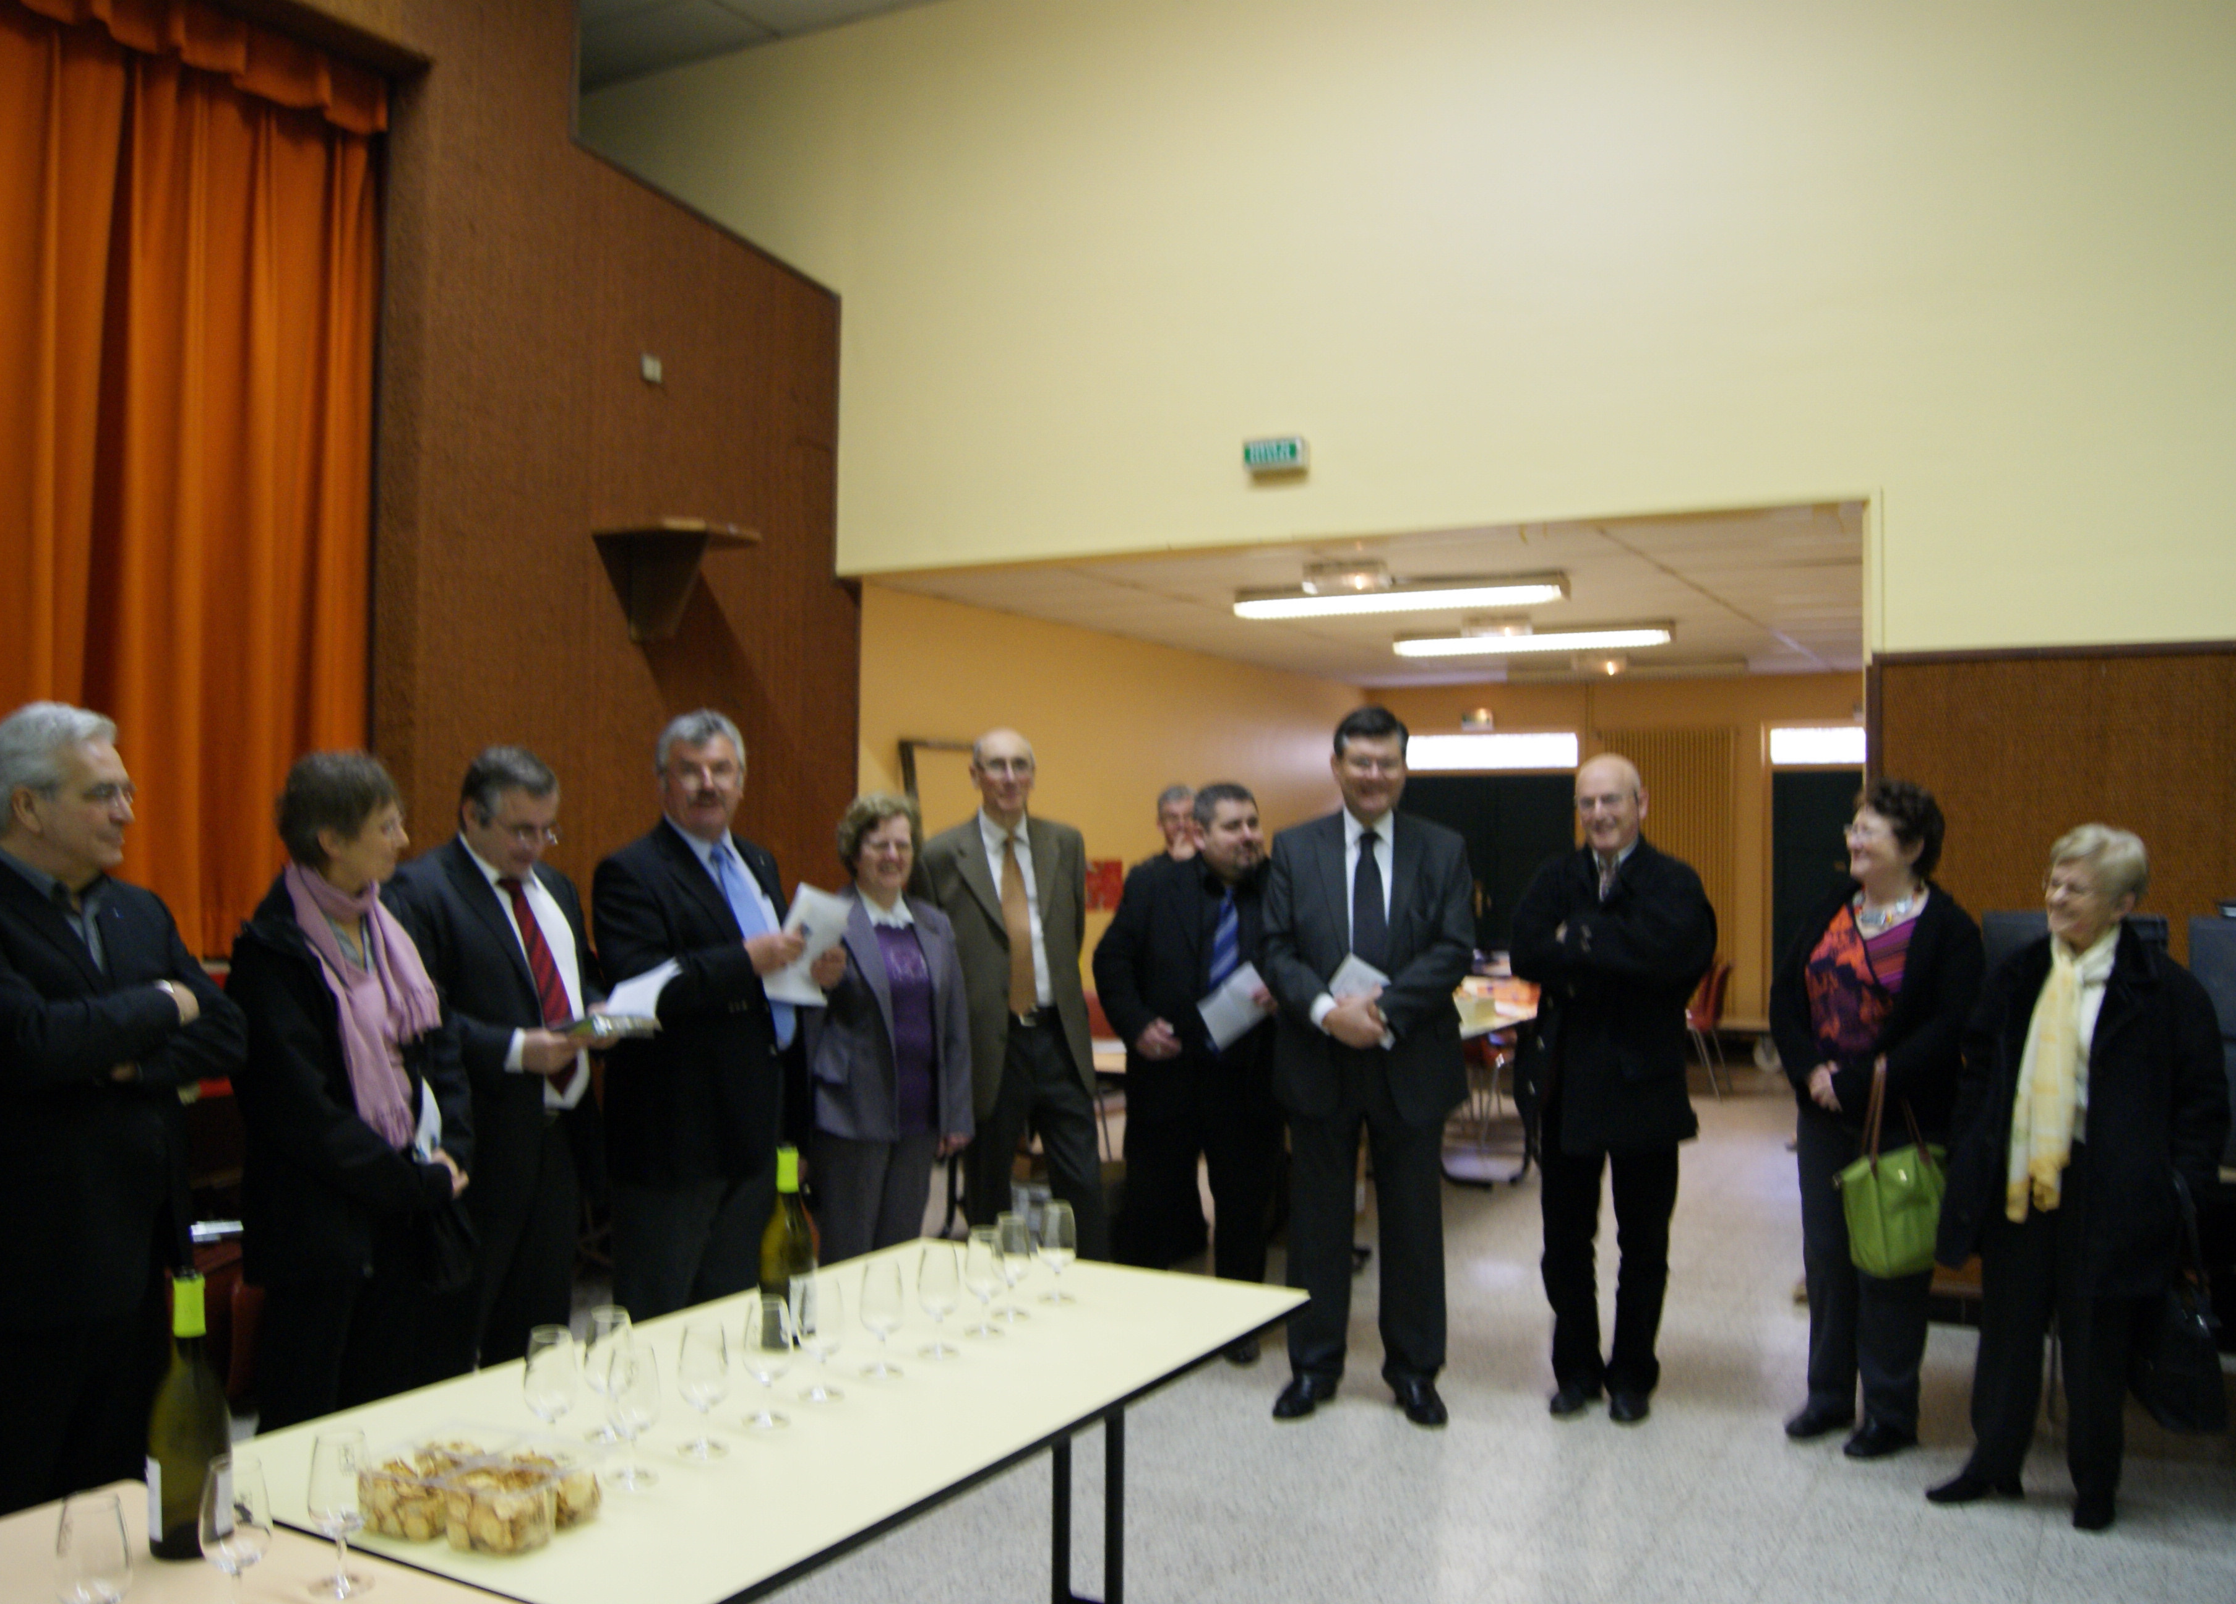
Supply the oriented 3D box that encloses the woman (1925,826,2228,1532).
[{"bbox_3d":[2.196,0.834,4.149,0.560,1.538,0.400,-1,-3,43],"label":"woman"}]

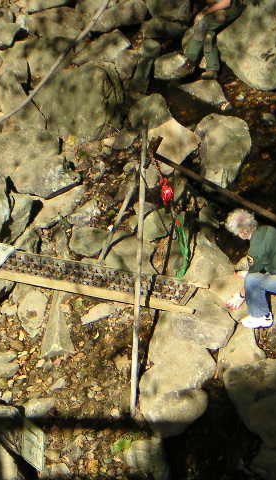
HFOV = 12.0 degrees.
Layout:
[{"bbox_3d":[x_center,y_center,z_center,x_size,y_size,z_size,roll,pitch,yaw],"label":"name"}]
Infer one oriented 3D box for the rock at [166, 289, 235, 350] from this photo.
[{"bbox_3d":[0.505,0.642,10.600,0.533,0.220,0.480,0,40,0],"label":"rock"}]

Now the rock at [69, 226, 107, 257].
[{"bbox_3d":[-0.434,0.013,11.284,0.330,0.210,0.250,0,42,0],"label":"rock"}]

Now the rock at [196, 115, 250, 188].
[{"bbox_3d":[0.797,-0.834,12.374,0.530,0.480,0.580,0,42,0],"label":"rock"}]

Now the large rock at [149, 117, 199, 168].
[{"bbox_3d":[0.335,-0.921,12.395,0.360,0.260,0.440,-34,52,-32],"label":"large rock"}]

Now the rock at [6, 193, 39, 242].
[{"bbox_3d":[-1.007,-0.196,11.441,0.280,0.340,0.320,0,42,0],"label":"rock"}]

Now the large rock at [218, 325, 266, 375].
[{"bbox_3d":[0.807,0.863,10.340,0.390,0.260,0.400,0,42,0],"label":"large rock"}]

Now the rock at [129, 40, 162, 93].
[{"bbox_3d":[0.079,-1.870,14.100,0.378,0.416,0.490,0,41,0],"label":"rock"}]

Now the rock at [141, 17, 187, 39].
[{"bbox_3d":[0.270,-2.273,14.038,0.480,0.200,0.260,0,41,0],"label":"rock"}]

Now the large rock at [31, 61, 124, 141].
[{"bbox_3d":[-0.581,-1.380,12.944,0.920,0.420,0.750,0,41,0],"label":"large rock"}]

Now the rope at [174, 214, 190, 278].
[{"bbox_3d":[0.388,0.057,11.445,0.139,0.640,0.110,0,40,0],"label":"rope"}]

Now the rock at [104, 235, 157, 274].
[{"bbox_3d":[-0.064,0.124,11.337,0.460,0.240,0.340,0,41,0],"label":"rock"}]

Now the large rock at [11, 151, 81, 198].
[{"bbox_3d":[-0.878,-0.611,12.500,0.678,0.249,0.453,0,41,0],"label":"large rock"}]

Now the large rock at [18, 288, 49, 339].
[{"bbox_3d":[-0.852,0.585,10.600,0.251,0.130,0.460,0,40,0],"label":"large rock"}]

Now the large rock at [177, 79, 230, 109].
[{"bbox_3d":[0.690,-1.541,13.800,0.559,0.195,0.325,0,41,0],"label":"large rock"}]

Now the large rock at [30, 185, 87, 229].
[{"bbox_3d":[-0.715,-0.305,11.835,0.520,0.200,0.320,-21,45,-22],"label":"large rock"}]

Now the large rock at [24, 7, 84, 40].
[{"bbox_3d":[-0.899,-2.331,14.135,0.646,0.261,0.401,0,40,0],"label":"large rock"}]

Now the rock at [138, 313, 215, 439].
[{"bbox_3d":[0.311,1.087,10.606,0.582,0.487,1.159,0,40,0],"label":"rock"}]

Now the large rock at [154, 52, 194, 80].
[{"bbox_3d":[0.397,-1.883,14.200,0.455,0.219,0.292,0,41,0],"label":"large rock"}]

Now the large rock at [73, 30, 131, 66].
[{"bbox_3d":[-0.361,-1.896,13.000,0.557,0.250,0.320,0,40,0],"label":"large rock"}]

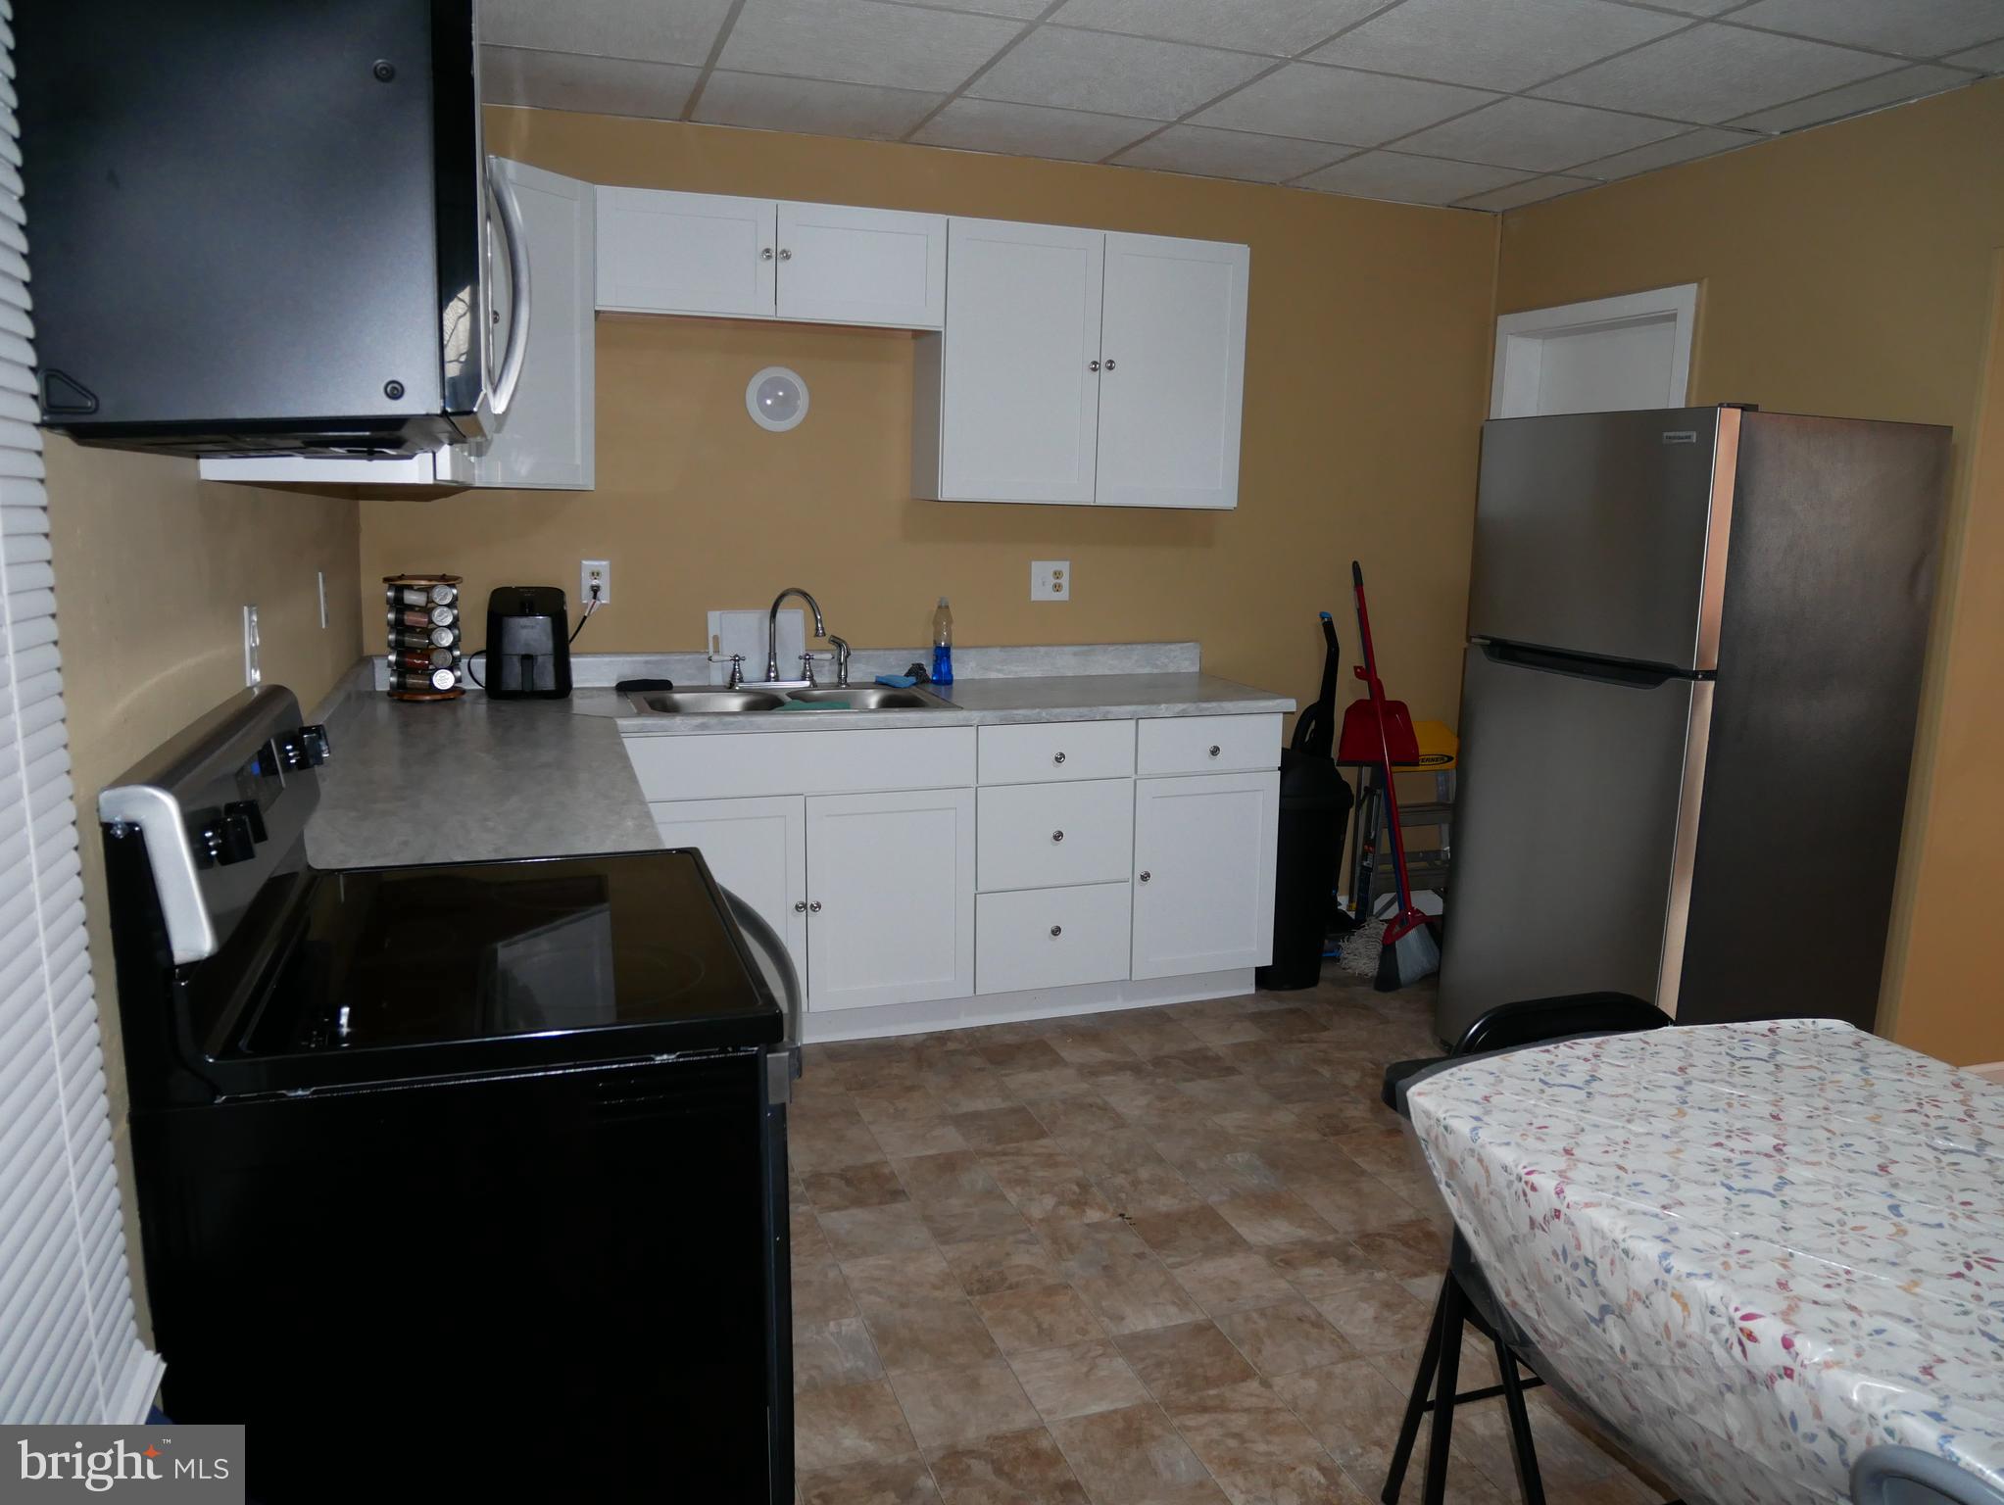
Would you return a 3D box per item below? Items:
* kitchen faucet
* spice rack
[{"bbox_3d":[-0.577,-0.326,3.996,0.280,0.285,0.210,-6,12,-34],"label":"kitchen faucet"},{"bbox_3d":[-1.518,-0.305,3.665,0.195,0.315,0.195,-6,13,-35],"label":"spice rack"}]

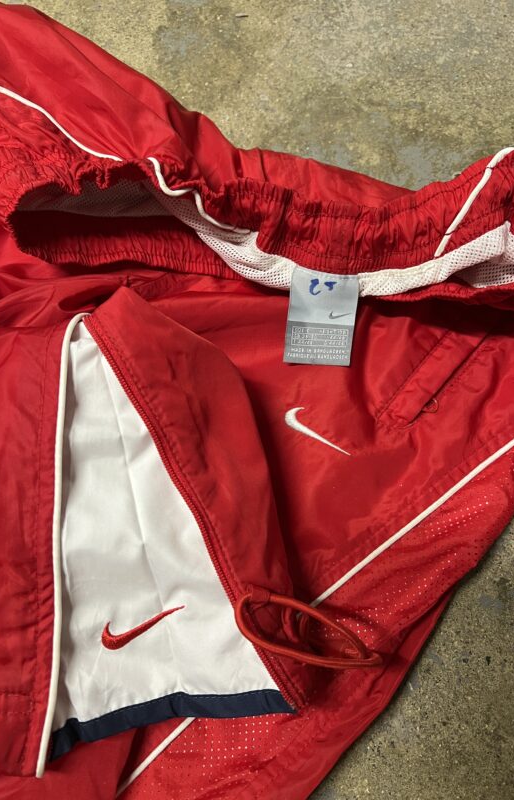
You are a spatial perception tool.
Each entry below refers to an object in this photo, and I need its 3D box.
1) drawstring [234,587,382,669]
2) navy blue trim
[{"bbox_3d":[0.030,0.138,0.354,0.090,0.020,0.030,20,75,6],"label":"drawstring"},{"bbox_3d":[-0.051,0.185,0.357,0.144,0.015,0.024,-10,82,-2],"label":"navy blue trim"}]

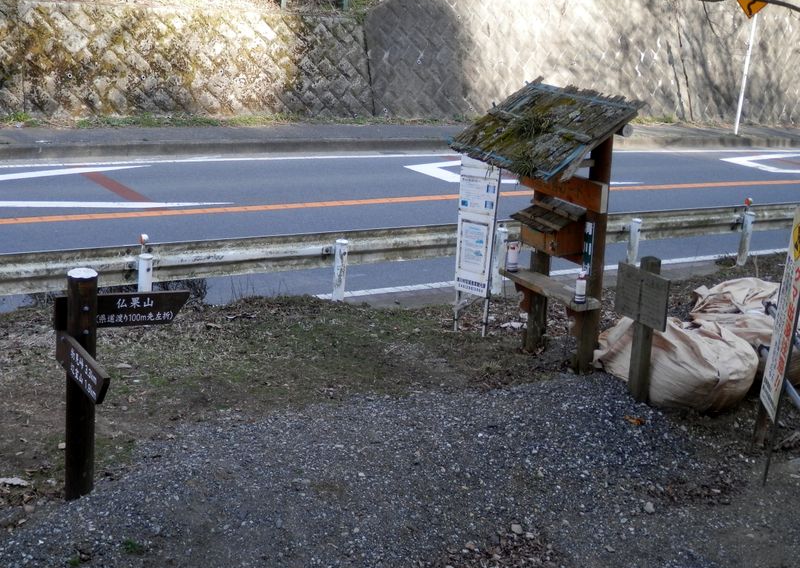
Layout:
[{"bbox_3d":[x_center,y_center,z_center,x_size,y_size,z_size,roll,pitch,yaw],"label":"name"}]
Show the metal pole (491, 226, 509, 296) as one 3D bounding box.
[{"bbox_3d":[1.077,-0.240,12.244,0.118,0.720,0.118,5,15,0],"label":"metal pole"}]

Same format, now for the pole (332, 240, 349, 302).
[{"bbox_3d":[-0.588,-0.127,11.144,0.118,0.620,0.118,5,15,0],"label":"pole"}]

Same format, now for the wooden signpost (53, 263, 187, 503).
[{"bbox_3d":[-1.125,0.505,4.805,0.600,1.020,0.620,-2,16,-23],"label":"wooden signpost"}]

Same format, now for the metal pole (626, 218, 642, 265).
[{"bbox_3d":[2.748,-0.410,13.331,0.118,0.700,0.118,5,15,0],"label":"metal pole"}]

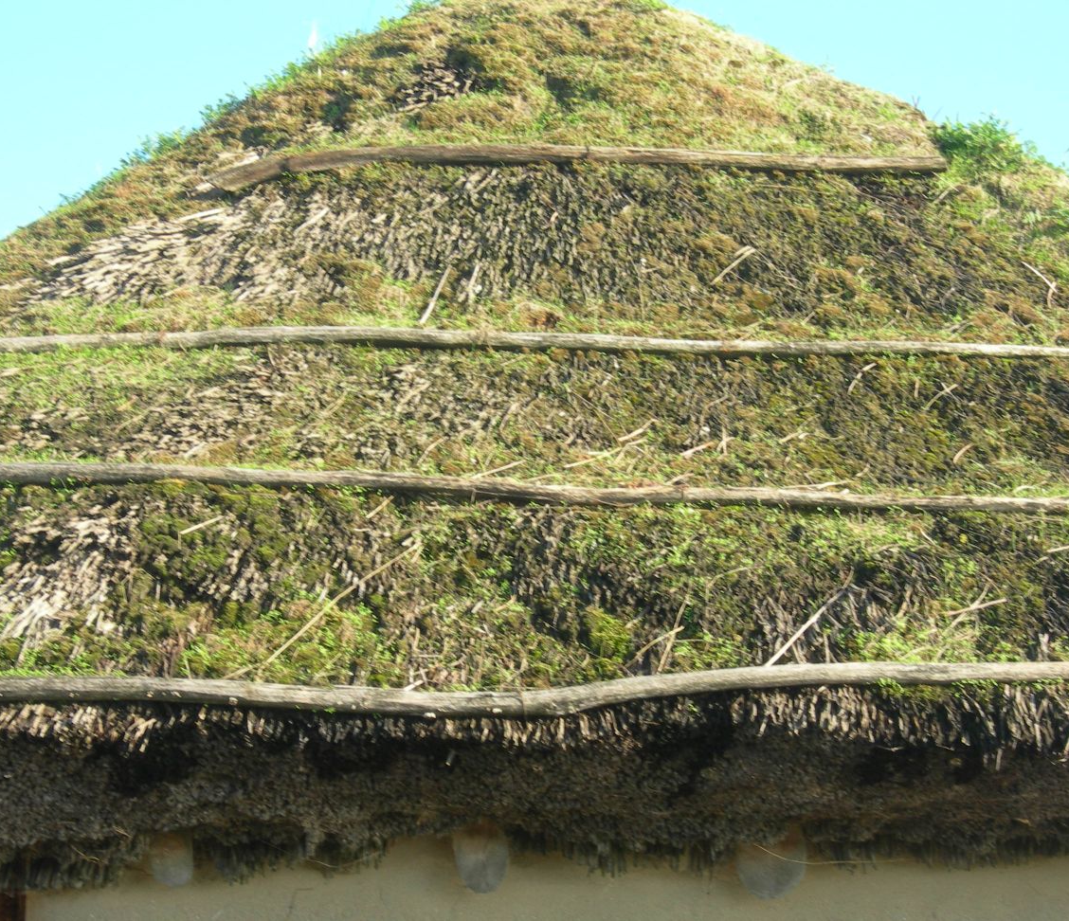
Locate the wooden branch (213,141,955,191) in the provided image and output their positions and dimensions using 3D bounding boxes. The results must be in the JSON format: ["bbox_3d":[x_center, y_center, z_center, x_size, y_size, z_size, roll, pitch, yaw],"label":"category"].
[{"bbox_3d":[0.126,-0.850,9.400,2.145,0.110,0.120,-2,-10,-4],"label":"wooden branch"}]

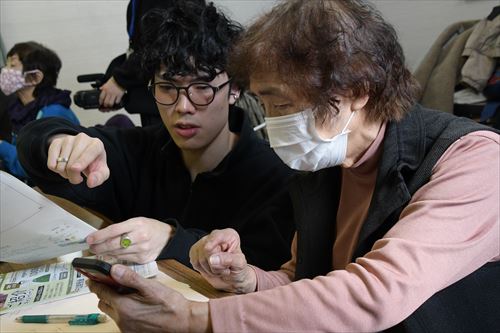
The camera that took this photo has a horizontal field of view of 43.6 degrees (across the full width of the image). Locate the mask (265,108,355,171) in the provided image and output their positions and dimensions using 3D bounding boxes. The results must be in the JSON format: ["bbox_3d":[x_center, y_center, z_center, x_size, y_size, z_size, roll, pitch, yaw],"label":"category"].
[{"bbox_3d":[0.072,-0.045,0.911,0.105,0.105,0.130,-35,30,-22],"label":"mask"}]

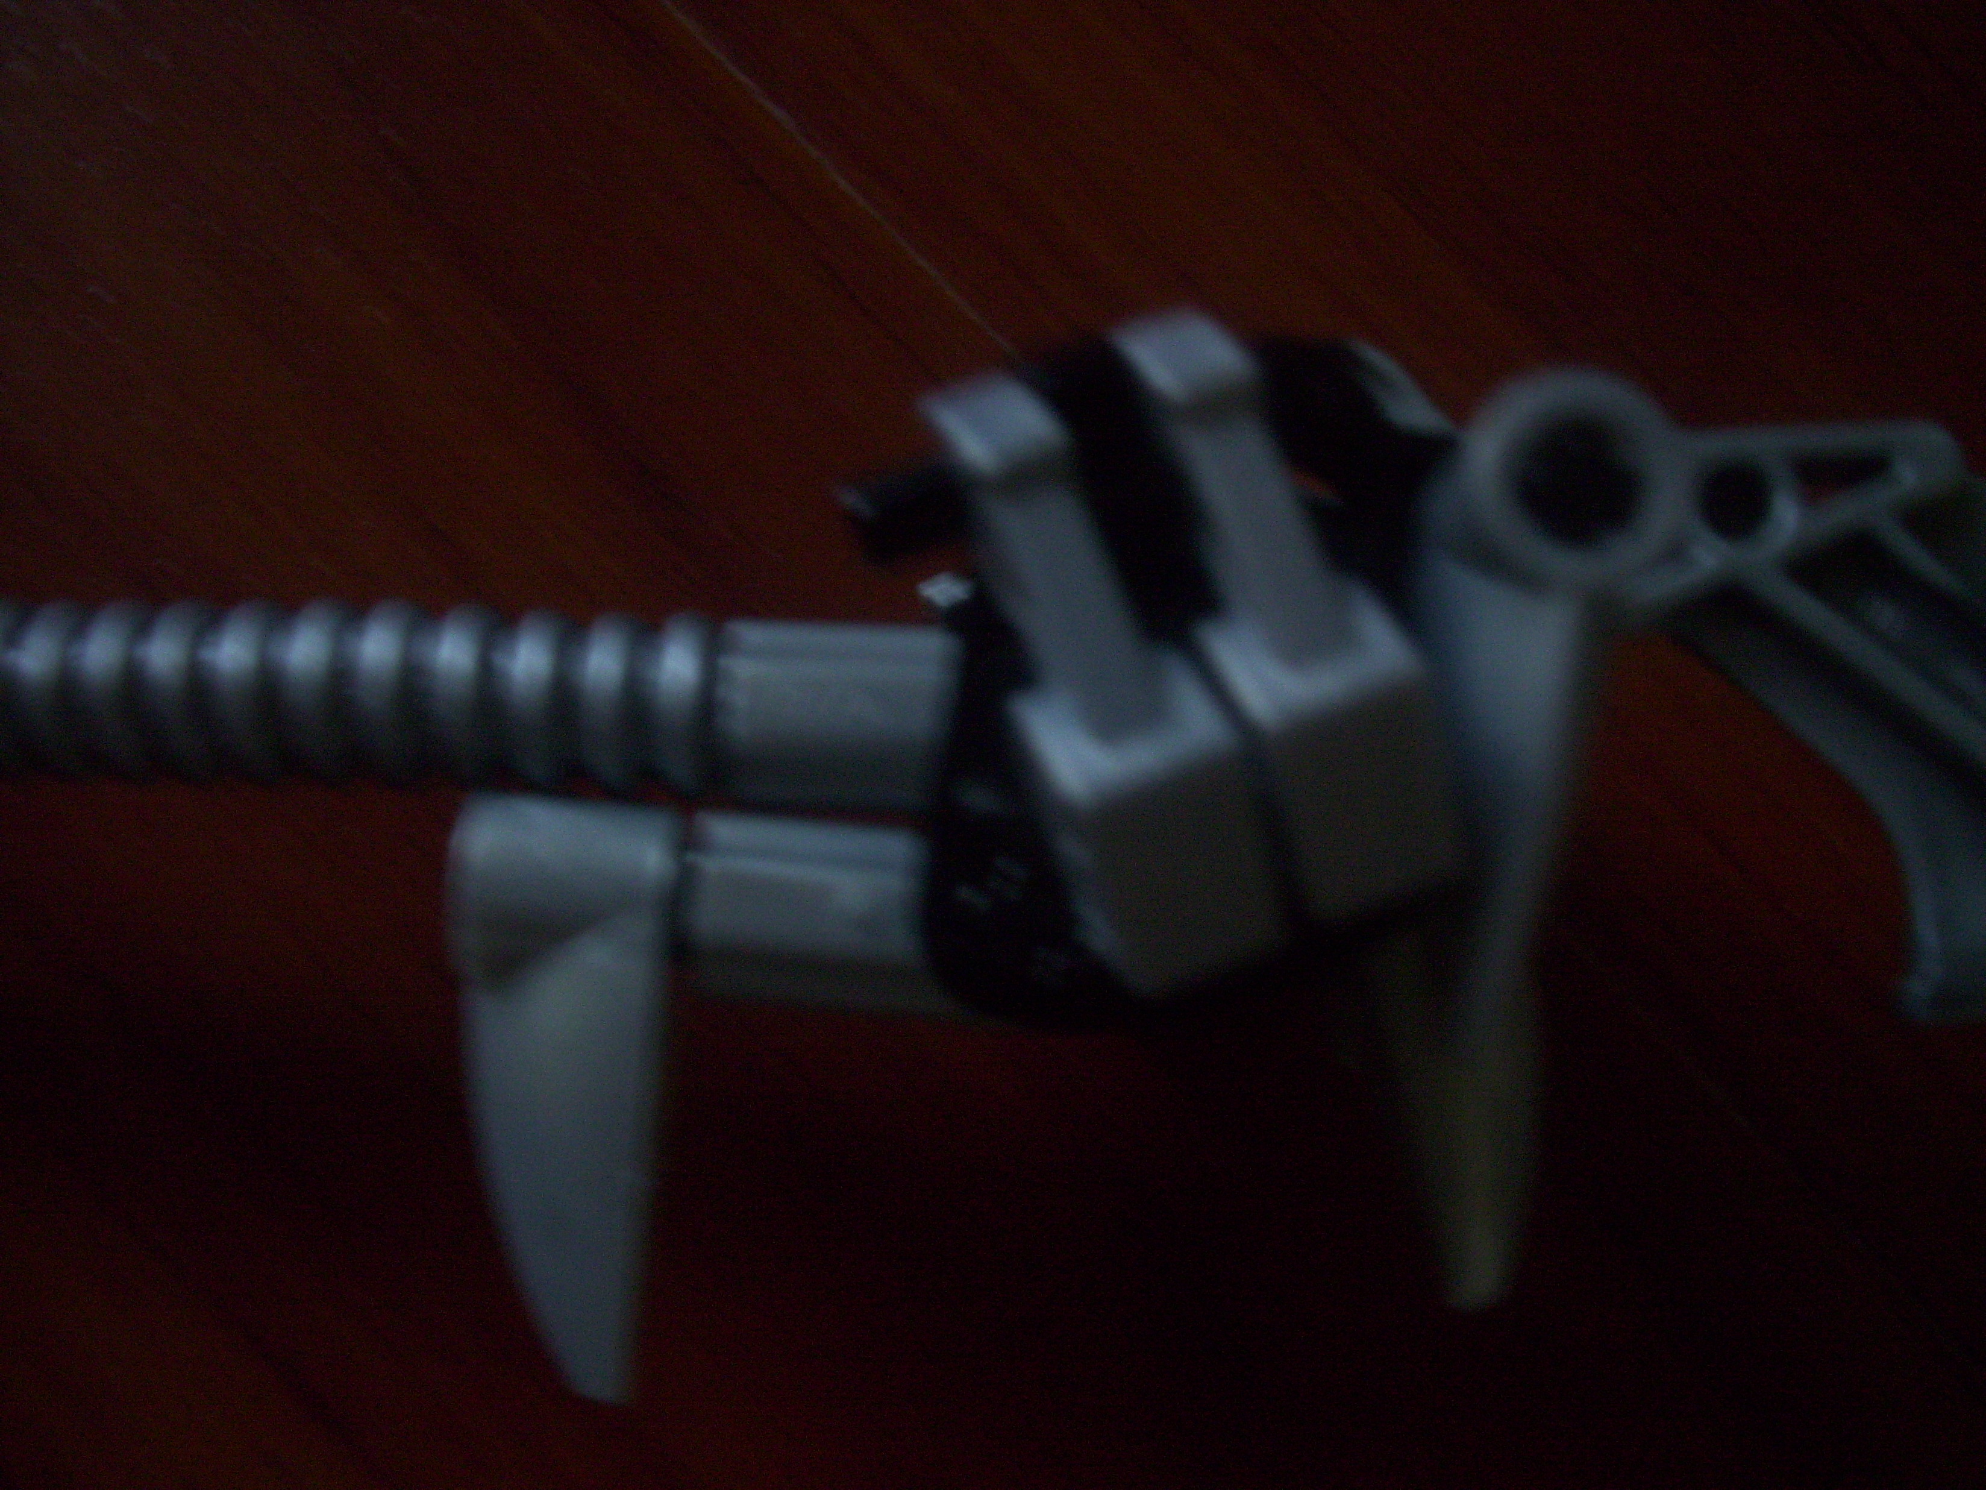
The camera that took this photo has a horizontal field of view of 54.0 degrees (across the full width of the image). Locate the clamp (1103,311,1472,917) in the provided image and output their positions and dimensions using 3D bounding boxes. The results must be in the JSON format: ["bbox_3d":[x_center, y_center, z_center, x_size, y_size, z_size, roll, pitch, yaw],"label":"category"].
[{"bbox_3d":[0.012,-0.005,0.076,0.006,0.022,0.009,-22,34,-5],"label":"clamp"}]

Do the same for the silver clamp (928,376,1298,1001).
[{"bbox_3d":[0.005,-0.002,0.075,0.006,0.022,0.009,-22,34,-5],"label":"silver clamp"}]

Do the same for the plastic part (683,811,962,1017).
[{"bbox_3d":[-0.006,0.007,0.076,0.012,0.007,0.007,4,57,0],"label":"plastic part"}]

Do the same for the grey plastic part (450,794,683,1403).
[{"bbox_3d":[-0.016,0.013,0.074,0.008,0.007,0.022,-2,83,0],"label":"grey plastic part"}]

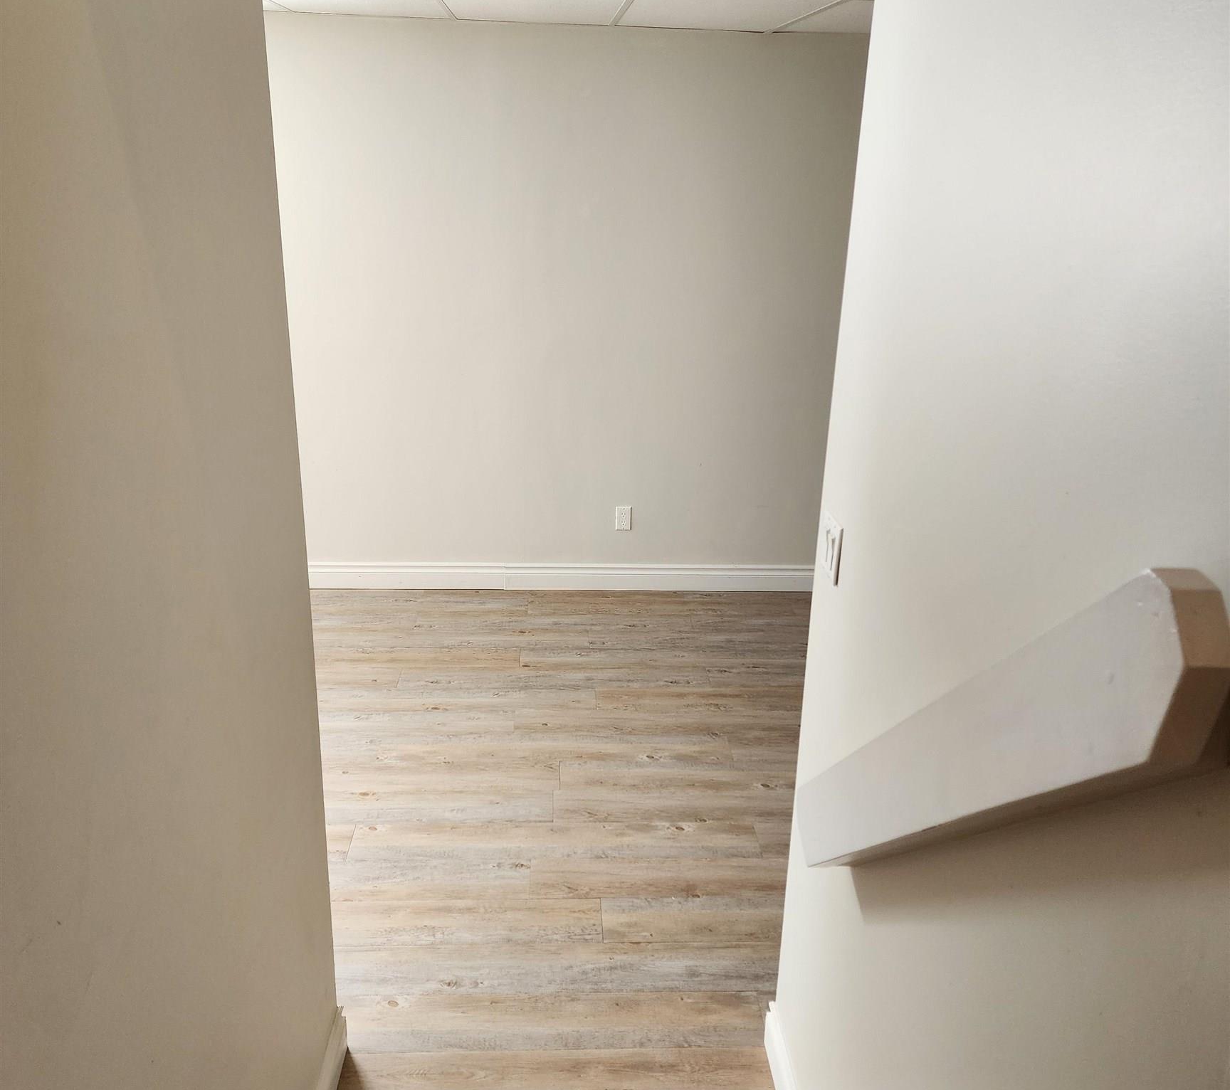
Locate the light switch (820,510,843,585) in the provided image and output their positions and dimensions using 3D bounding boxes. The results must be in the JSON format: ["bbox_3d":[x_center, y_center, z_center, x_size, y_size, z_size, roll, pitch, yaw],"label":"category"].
[{"bbox_3d":[0.404,0.005,2.040,0.011,0.116,0.116,0,20,-4],"label":"light switch"}]

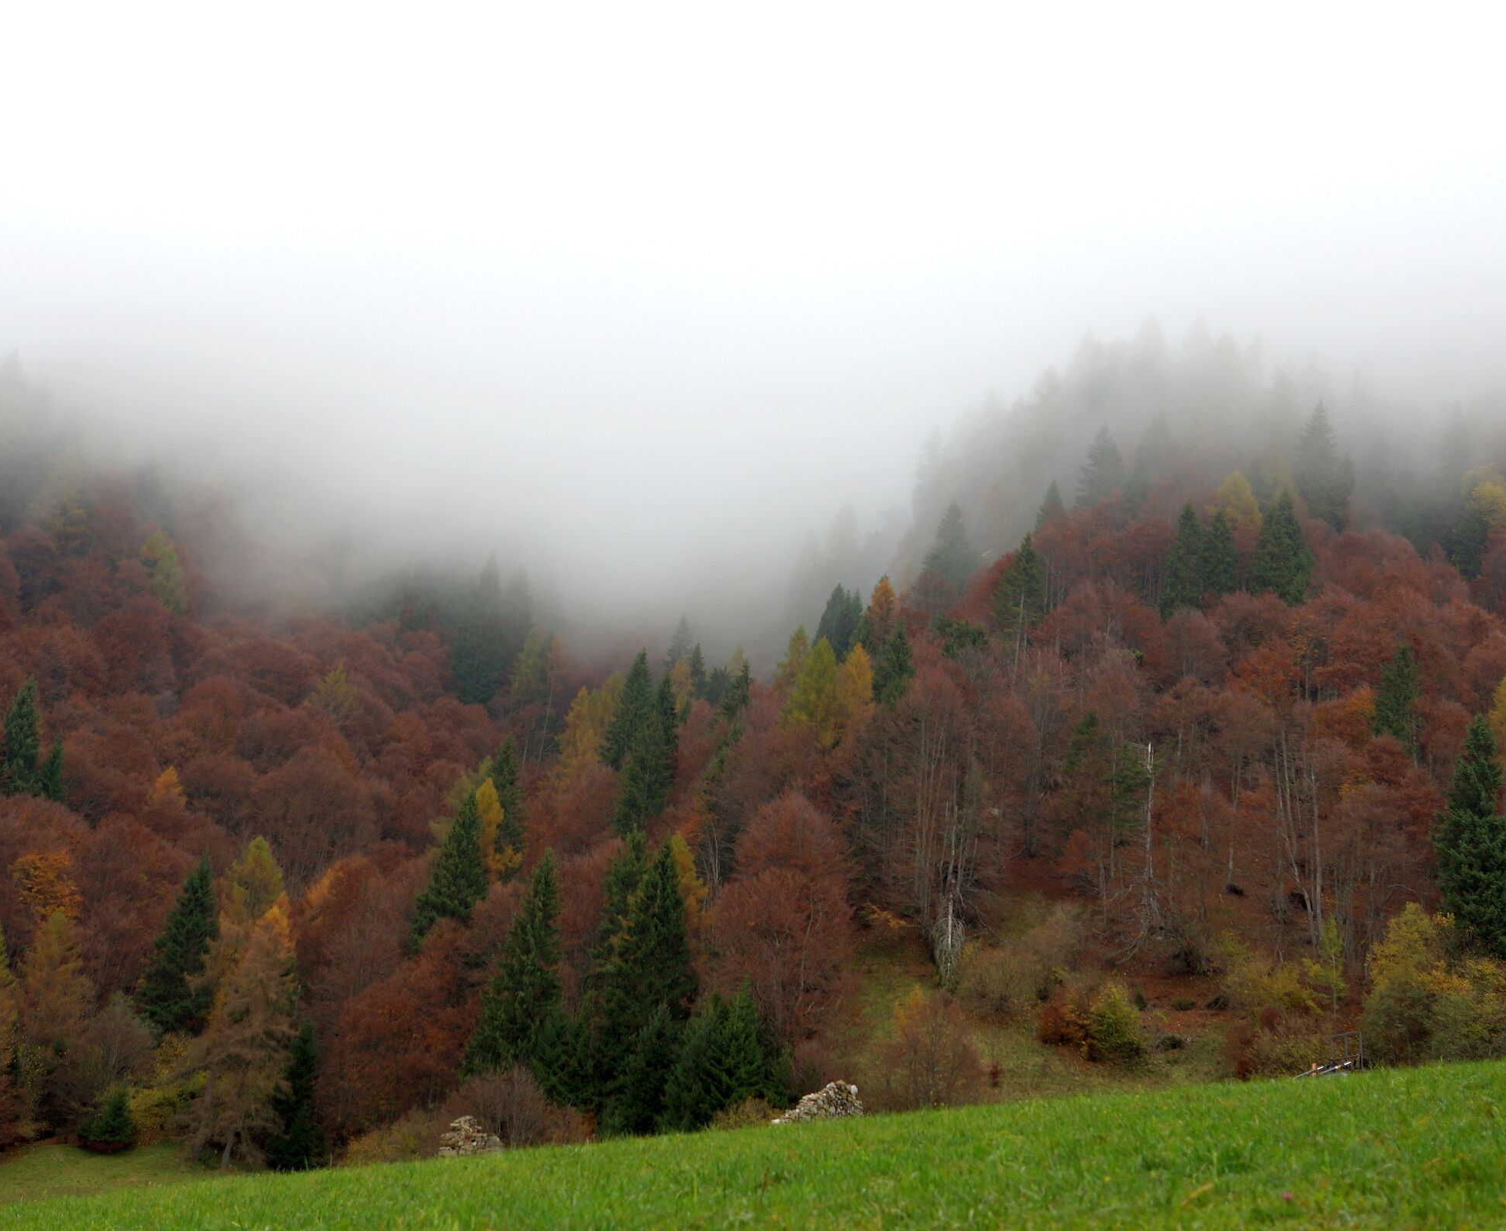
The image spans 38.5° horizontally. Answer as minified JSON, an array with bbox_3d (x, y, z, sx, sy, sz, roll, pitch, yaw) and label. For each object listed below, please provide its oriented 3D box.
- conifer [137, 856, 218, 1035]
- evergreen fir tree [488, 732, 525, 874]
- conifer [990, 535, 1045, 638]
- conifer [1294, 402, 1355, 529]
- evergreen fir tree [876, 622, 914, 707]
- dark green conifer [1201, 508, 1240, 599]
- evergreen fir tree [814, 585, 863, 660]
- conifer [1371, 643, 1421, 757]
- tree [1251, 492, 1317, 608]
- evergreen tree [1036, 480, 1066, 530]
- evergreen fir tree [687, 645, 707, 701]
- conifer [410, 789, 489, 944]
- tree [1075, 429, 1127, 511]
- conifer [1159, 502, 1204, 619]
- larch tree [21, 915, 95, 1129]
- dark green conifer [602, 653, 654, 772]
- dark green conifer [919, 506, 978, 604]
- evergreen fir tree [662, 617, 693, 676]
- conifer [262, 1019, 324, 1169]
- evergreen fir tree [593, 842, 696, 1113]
[{"bbox_3d":[-45.930,27.330,170.000,6.690,16.410,6.690,1,-10,0],"label":"conifer"},{"bbox_3d":[-23.979,20.260,210.000,3.798,16.879,3.798,0,-6,0],"label":"evergreen fir tree"},{"bbox_3d":[29.490,-1.530,240.000,6.270,15.400,6.270,-1,-7,7],"label":"conifer"},{"bbox_3d":[57.680,-13.890,218.890,6.200,16.000,6.200,0,-8,0],"label":"conifer"},{"bbox_3d":[17.090,7.680,260.000,4.880,13.780,4.880,1,-10,0],"label":"evergreen fir tree"},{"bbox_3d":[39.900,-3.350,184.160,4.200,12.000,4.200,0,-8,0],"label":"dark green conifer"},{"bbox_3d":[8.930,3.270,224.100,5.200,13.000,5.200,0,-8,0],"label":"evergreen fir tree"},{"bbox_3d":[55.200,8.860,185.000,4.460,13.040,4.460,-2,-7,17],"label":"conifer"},{"bbox_3d":[57.840,-5.590,235.000,7.240,16.700,7.240,-2,-7,14],"label":"tree"},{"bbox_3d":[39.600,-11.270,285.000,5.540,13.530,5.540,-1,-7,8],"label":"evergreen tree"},{"bbox_3d":[-8.250,10.380,310.000,3.580,12.590,3.580,1,-10,0],"label":"evergreen fir tree"},{"bbox_3d":[-22.090,20.260,158.990,5.600,14.500,5.600,0,-8,0],"label":"conifer"},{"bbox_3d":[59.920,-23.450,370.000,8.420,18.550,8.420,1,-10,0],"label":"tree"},{"bbox_3d":[56.830,-5.700,285.000,6.210,18.750,6.210,1,-10,0],"label":"conifer"},{"bbox_3d":[-41.690,24.700,129.030,4.800,14.000,4.800,0,-8,0],"label":"larch tree"},{"bbox_3d":[-12.630,12.120,218.000,6.130,17.250,6.130,0,-7,-3],"label":"dark green conifer"},{"bbox_3d":[30.700,-8.570,340.000,8.880,18.780,8.880,1,-10,0],"label":"dark green conifer"},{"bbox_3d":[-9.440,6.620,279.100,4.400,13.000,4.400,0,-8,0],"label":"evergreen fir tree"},{"bbox_3d":[-25.470,26.750,119.420,3.500,8.400,3.500,0,-8,0],"label":"conifer"},{"bbox_3d":[-6.400,22.250,130.000,6.180,17.270,6.180,0,-7,-3],"label":"evergreen fir tree"}]

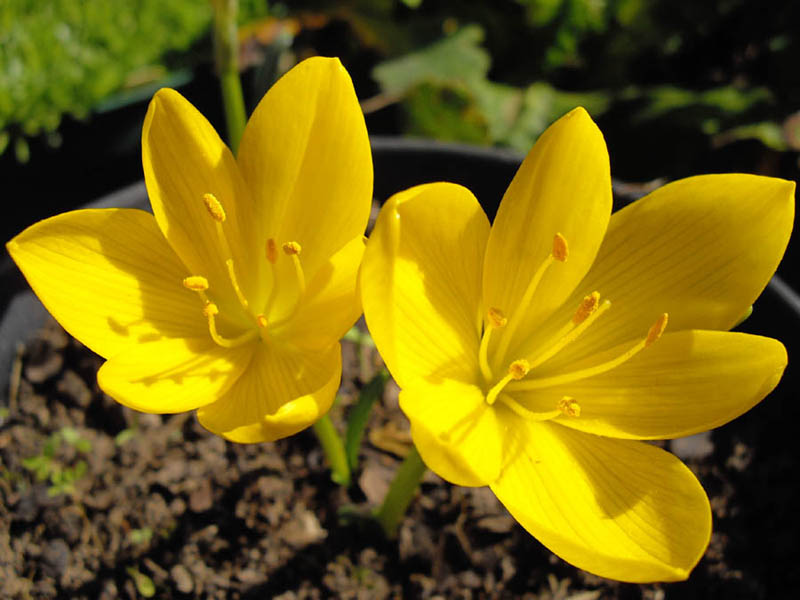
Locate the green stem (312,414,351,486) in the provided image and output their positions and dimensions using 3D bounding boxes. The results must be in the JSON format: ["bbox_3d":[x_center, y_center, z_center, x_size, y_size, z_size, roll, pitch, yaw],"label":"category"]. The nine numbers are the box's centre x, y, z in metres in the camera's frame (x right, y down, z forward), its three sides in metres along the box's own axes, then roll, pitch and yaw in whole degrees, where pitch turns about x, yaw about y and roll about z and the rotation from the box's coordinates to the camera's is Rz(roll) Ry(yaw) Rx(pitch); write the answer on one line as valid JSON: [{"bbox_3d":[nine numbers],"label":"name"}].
[{"bbox_3d":[-0.017,0.038,0.219,0.006,0.025,0.006,-11,35,4],"label":"green stem"}]

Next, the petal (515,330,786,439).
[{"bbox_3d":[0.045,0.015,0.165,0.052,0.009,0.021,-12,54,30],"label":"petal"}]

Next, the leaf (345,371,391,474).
[{"bbox_3d":[-0.008,0.030,0.217,0.007,0.034,0.004,22,34,5],"label":"leaf"}]

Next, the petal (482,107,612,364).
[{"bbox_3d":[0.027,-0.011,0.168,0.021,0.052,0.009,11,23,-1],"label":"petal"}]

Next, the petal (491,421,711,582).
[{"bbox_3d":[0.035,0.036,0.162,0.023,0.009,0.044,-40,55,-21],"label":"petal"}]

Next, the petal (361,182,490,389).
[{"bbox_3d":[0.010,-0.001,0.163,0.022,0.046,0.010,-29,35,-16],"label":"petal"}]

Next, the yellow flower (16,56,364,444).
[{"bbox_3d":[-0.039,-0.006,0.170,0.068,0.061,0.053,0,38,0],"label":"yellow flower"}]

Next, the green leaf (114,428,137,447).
[{"bbox_3d":[-0.074,0.037,0.238,0.006,0.004,0.005,0,38,0],"label":"green leaf"}]

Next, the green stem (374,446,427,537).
[{"bbox_3d":[0.001,0.045,0.206,0.006,0.033,0.006,15,36,-5],"label":"green stem"}]

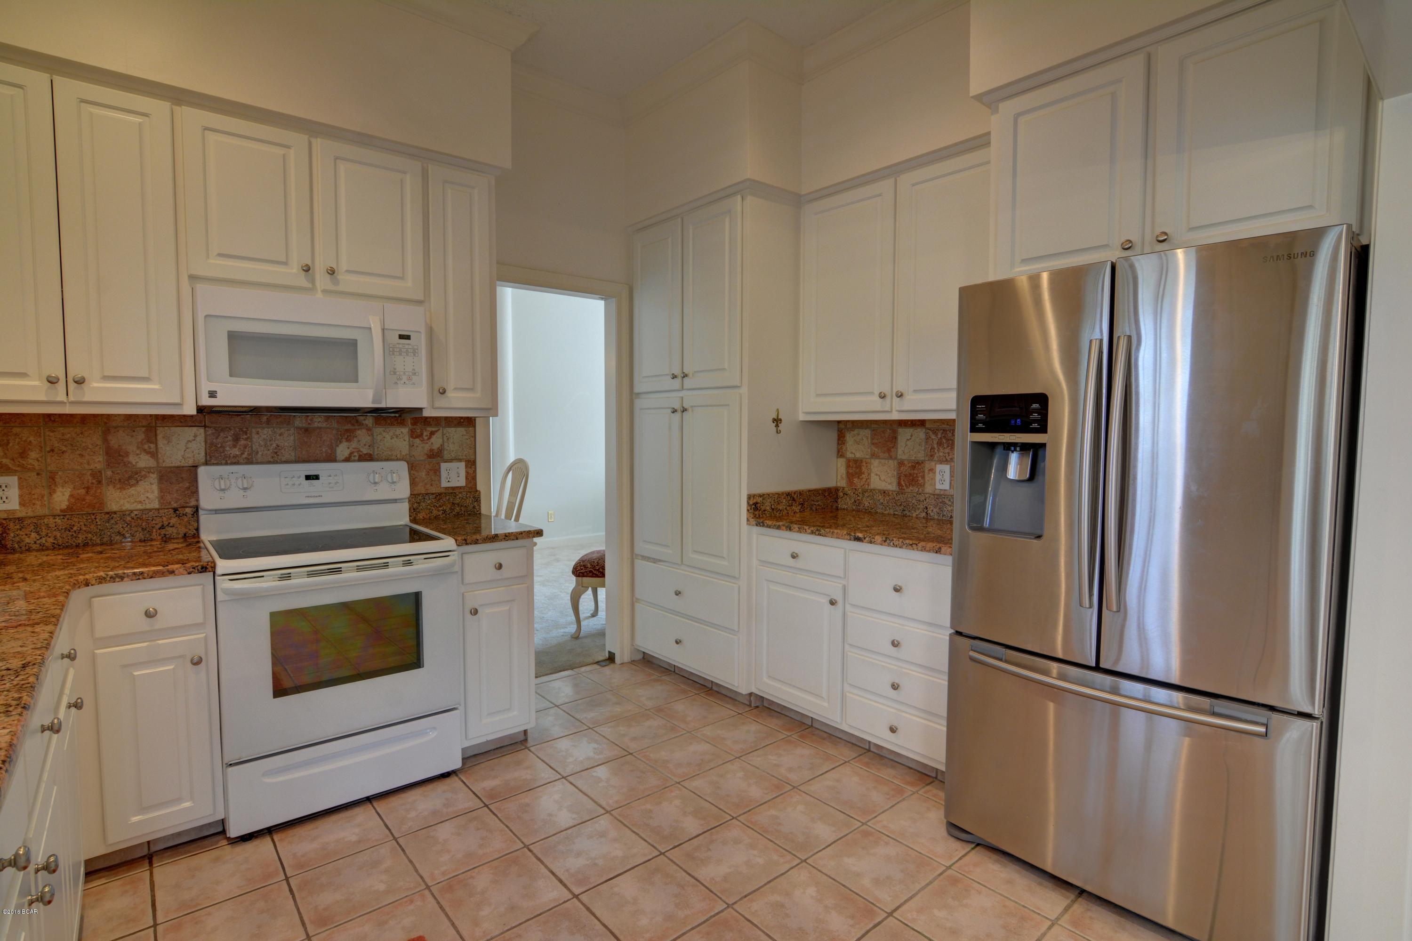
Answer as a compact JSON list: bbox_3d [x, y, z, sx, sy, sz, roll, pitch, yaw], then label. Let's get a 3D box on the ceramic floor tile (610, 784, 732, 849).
[{"bbox_3d":[-0.125,1.232,2.236,0.300,0.012,0.300,-3,5,-40],"label":"ceramic floor tile"}]

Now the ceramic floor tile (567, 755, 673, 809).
[{"bbox_3d":[-0.331,1.212,2.442,0.302,0.010,0.302,-3,5,-41],"label":"ceramic floor tile"}]

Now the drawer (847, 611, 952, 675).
[{"bbox_3d":[0.917,0.659,2.603,0.460,0.140,0.465,-3,4,-43],"label":"drawer"}]

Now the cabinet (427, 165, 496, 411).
[{"bbox_3d":[-1.186,-0.794,2.929,0.291,1.075,0.325,-3,5,-41],"label":"cabinet"}]

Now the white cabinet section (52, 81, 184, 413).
[{"bbox_3d":[-2.054,-0.754,2.235,0.287,1.007,0.310,-2,4,-35],"label":"white cabinet section"}]

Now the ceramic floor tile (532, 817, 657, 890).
[{"bbox_3d":[-0.366,1.245,2.051,0.300,0.012,0.300,-3,5,-40],"label":"ceramic floor tile"}]

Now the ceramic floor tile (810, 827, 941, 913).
[{"bbox_3d":[0.536,1.244,1.974,0.302,0.010,0.302,-3,5,-41],"label":"ceramic floor tile"}]

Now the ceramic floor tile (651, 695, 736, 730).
[{"bbox_3d":[-0.060,1.180,3.054,0.300,0.012,0.300,-3,5,-40],"label":"ceramic floor tile"}]

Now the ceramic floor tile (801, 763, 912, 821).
[{"bbox_3d":[0.567,1.217,2.376,0.302,0.010,0.302,-3,4,-41],"label":"ceramic floor tile"}]

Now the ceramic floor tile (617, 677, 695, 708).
[{"bbox_3d":[-0.270,1.173,3.299,0.305,0.012,0.305,-3,4,-41],"label":"ceramic floor tile"}]

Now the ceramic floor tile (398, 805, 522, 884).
[{"bbox_3d":[-0.818,1.245,2.090,0.300,0.012,0.300,-3,5,-40],"label":"ceramic floor tile"}]

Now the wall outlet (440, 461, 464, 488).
[{"bbox_3d":[-1.225,0.021,3.040,0.115,0.114,0.010,-3,4,-41],"label":"wall outlet"}]

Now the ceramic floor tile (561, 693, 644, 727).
[{"bbox_3d":[-0.509,1.173,3.079,0.302,0.010,0.302,-3,5,-41],"label":"ceramic floor tile"}]

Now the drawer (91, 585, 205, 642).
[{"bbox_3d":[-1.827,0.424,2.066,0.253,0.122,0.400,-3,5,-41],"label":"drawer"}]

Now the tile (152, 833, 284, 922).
[{"bbox_3d":[-1.486,1.233,1.913,0.302,0.010,0.302,-2,4,-40],"label":"tile"}]

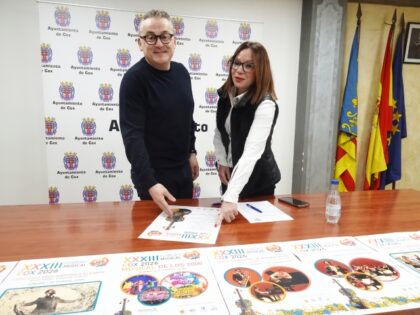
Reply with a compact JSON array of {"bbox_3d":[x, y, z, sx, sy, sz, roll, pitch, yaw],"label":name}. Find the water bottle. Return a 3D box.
[{"bbox_3d":[0.550,0.191,1.294,0.066,0.197,0.066,4,8,23],"label":"water bottle"}]

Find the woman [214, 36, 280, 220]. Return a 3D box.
[{"bbox_3d":[0.193,0.200,1.607,0.440,1.590,0.530,6,9,37],"label":"woman"}]

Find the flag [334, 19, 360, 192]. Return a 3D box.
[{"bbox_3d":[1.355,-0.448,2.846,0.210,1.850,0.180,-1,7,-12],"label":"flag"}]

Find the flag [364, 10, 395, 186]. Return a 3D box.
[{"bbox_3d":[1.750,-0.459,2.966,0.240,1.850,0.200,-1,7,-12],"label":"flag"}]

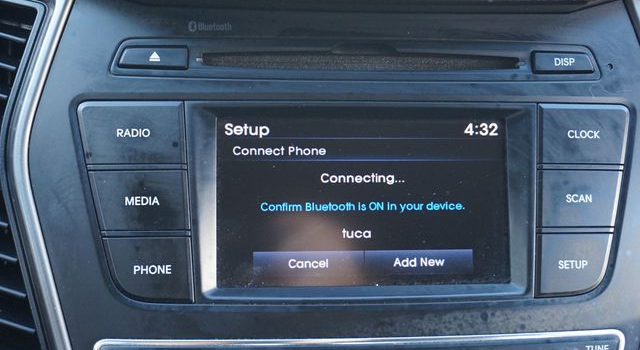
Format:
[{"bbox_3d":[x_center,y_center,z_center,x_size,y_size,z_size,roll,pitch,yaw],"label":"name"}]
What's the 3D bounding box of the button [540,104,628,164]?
[{"bbox_3d":[0.100,-0.015,0.316,0.035,0.024,0.010,0,-9,-5],"label":"button"}]

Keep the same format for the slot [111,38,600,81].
[{"bbox_3d":[0.013,-0.043,0.316,0.187,0.016,0.014,0,-9,-5],"label":"slot"}]

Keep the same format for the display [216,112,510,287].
[{"bbox_3d":[0.016,0.011,0.311,0.110,0.064,0.012,0,-9,-5],"label":"display"}]

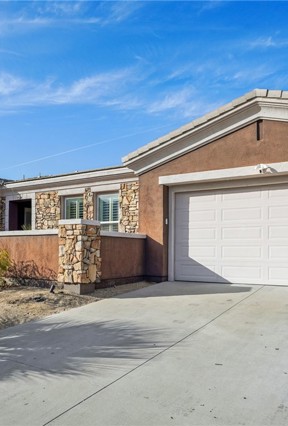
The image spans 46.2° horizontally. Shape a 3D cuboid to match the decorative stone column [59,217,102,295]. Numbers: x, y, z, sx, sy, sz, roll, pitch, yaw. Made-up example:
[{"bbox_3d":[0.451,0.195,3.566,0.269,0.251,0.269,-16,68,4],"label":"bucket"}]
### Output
[{"bbox_3d":[-1.427,0.967,7.557,0.640,1.580,0.640,-2,-5,31],"label":"decorative stone column"}]

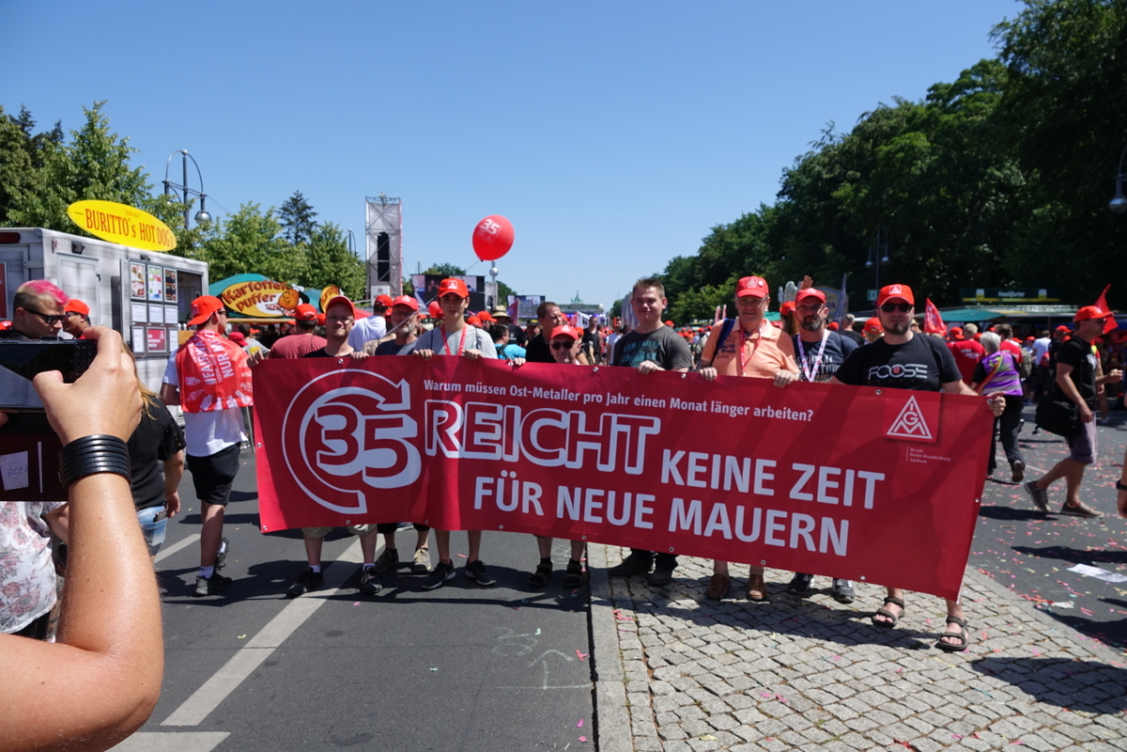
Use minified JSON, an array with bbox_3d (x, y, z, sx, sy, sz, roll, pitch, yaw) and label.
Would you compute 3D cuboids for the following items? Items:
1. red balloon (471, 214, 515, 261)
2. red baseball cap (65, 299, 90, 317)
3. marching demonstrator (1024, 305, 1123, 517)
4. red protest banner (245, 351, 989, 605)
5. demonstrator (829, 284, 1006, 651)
[{"bbox_3d":[-0.494,-0.974,5.300,0.300,0.340,0.300,23,3,8],"label":"red balloon"},{"bbox_3d":[-3.964,-0.551,6.080,0.260,0.130,0.180,-1,4,-28],"label":"red baseball cap"},{"bbox_3d":[4.484,0.307,6.600,0.800,1.820,0.580,3,4,40],"label":"marching demonstrator"},{"bbox_3d":[0.150,0.493,4.200,3.950,1.070,0.420,1,4,12],"label":"red protest banner"},{"bbox_3d":[1.774,0.412,3.770,0.880,1.740,0.560,1,4,23],"label":"demonstrator"}]

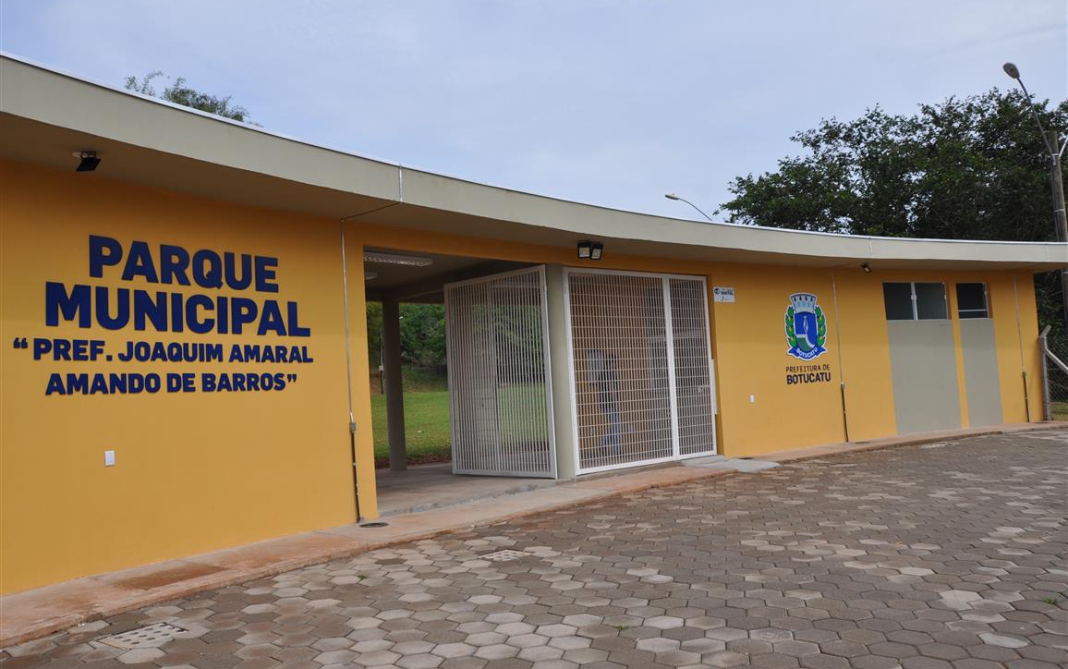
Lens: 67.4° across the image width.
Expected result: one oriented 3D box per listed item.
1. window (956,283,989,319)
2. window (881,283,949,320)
[{"bbox_3d":[9.034,-0.672,16.618,0.991,0.747,0.080,-2,-4,-23],"label":"window"},{"bbox_3d":[7.537,-0.637,15.913,1.885,0.734,0.080,-1,-4,-26],"label":"window"}]

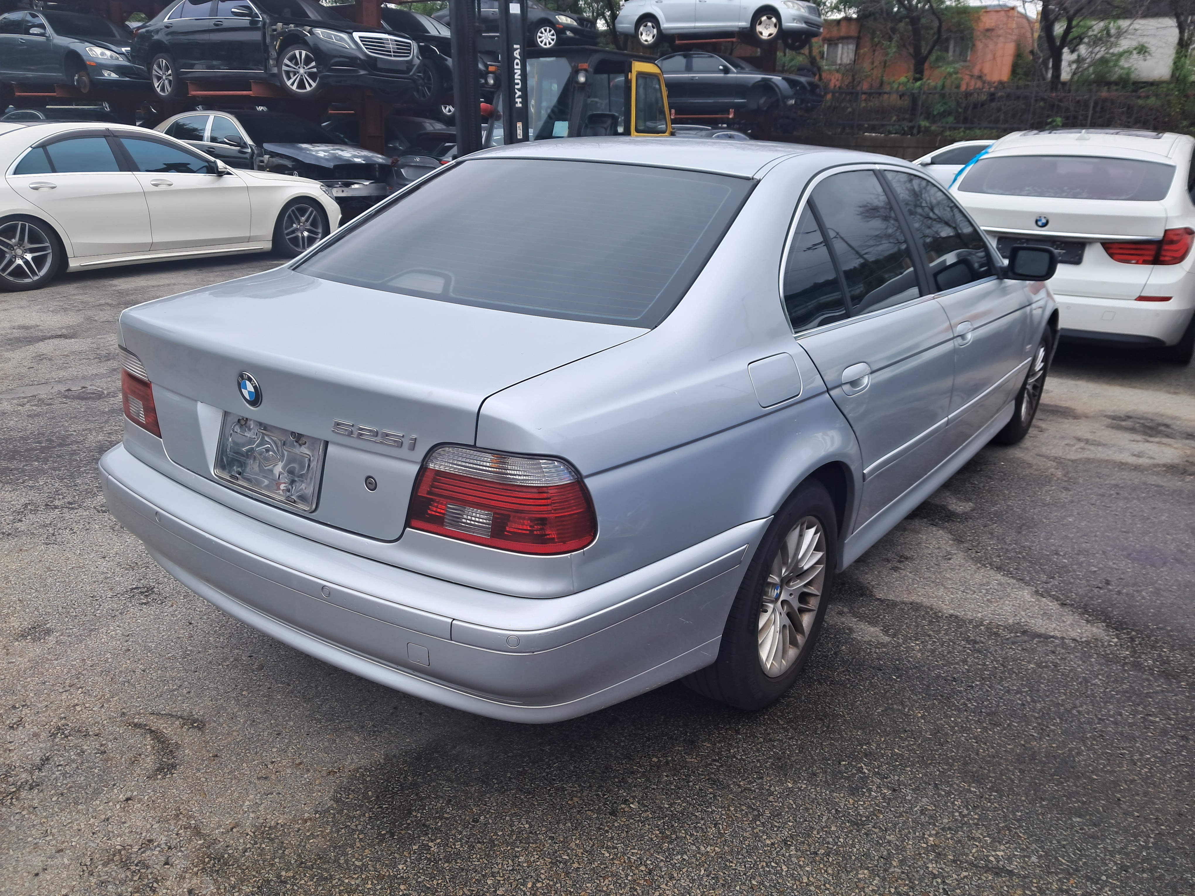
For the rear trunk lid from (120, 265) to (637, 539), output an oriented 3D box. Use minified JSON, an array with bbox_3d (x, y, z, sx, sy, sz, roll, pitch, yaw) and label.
[{"bbox_3d":[-0.570,-0.140,2.201,1.250,0.400,0.610,14,23,33],"label":"rear trunk lid"}]

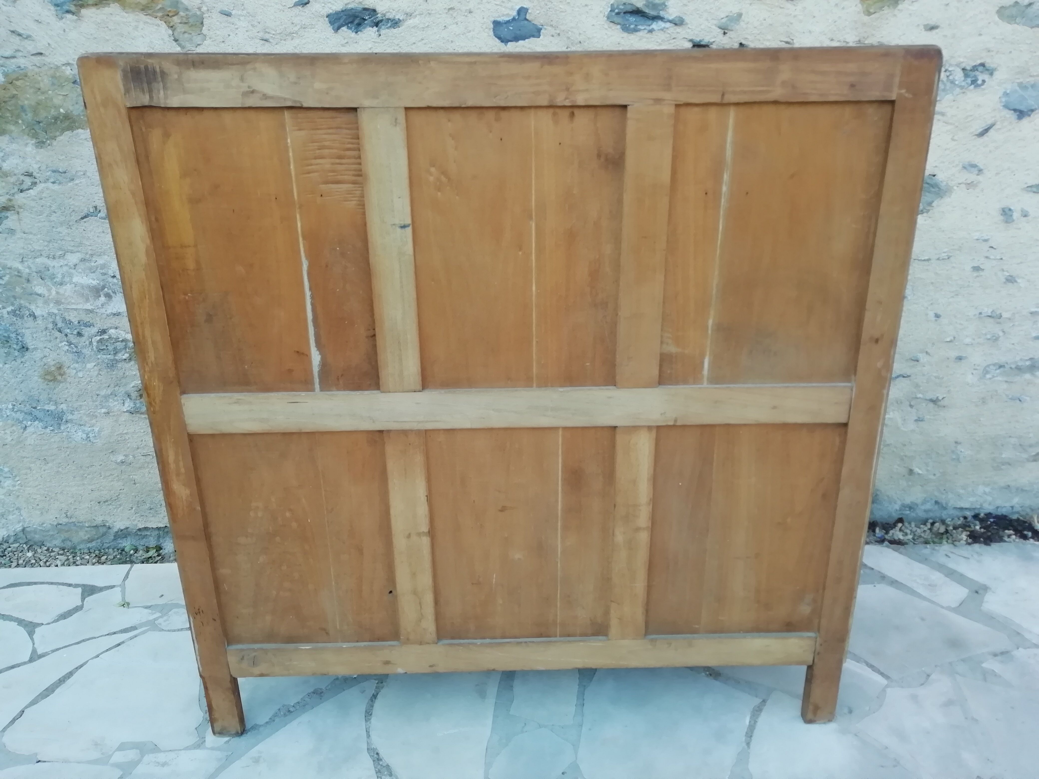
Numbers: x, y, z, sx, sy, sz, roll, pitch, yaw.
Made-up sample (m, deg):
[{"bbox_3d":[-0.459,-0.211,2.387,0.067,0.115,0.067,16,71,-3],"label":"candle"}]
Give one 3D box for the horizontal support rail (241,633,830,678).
[{"bbox_3d":[0.005,0.544,1.614,1.200,0.072,0.030,-1,21,0],"label":"horizontal support rail"}]

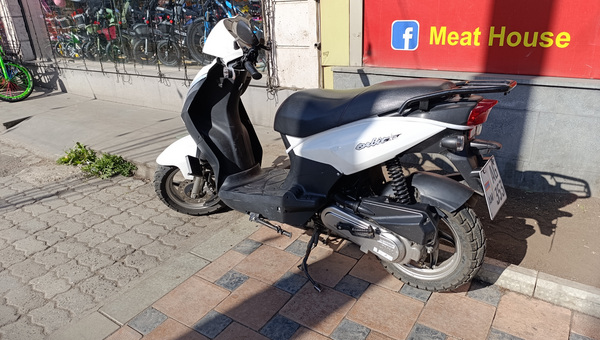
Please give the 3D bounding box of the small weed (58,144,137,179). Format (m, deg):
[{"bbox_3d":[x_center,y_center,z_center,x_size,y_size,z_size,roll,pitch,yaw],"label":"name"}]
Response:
[{"bbox_3d":[-1.534,-0.068,3.013,0.620,0.160,0.260,6,24,21],"label":"small weed"}]

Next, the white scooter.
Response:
[{"bbox_3d":[-0.010,-0.122,1.785,1.720,1.060,0.580,13,27,33],"label":"white scooter"}]

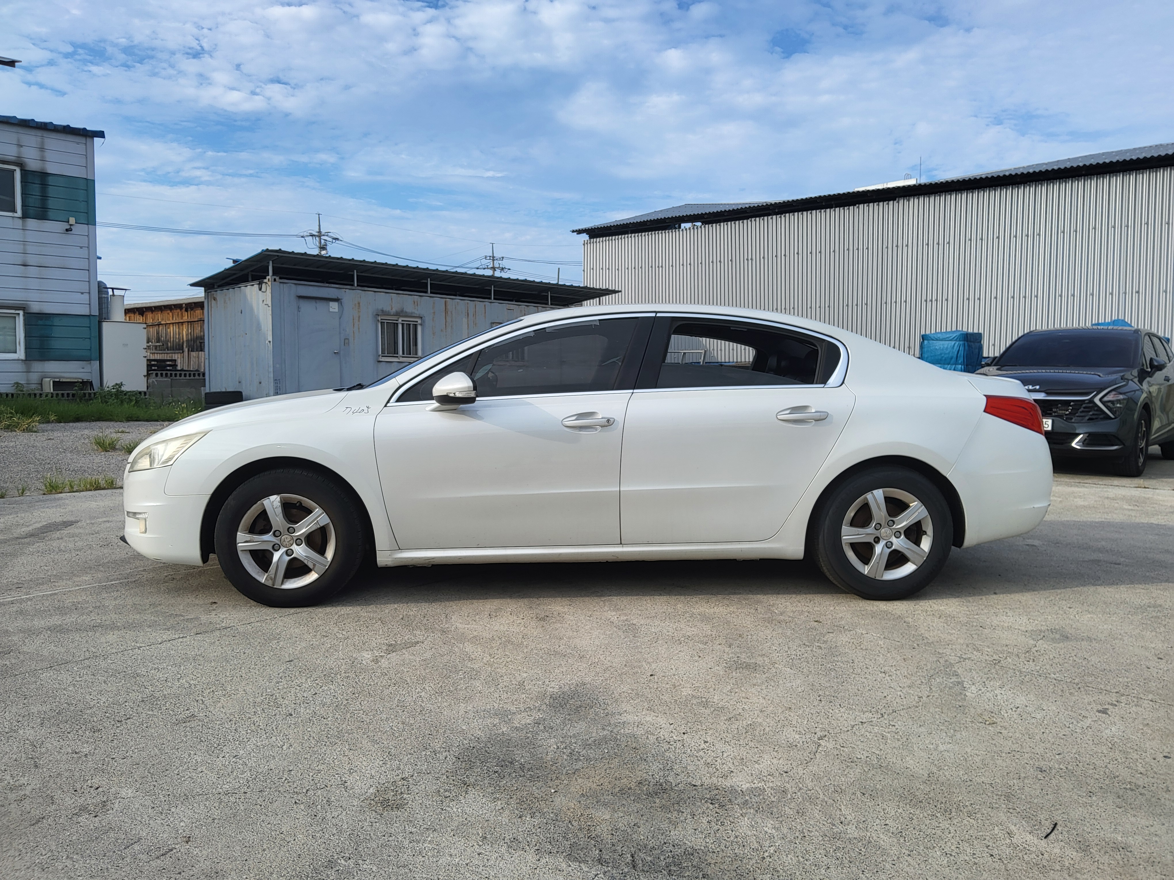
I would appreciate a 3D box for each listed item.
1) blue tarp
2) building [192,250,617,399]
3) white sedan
[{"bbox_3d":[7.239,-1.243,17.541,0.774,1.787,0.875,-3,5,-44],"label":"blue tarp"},{"bbox_3d":[-3.652,-2.110,20.202,3.300,3.050,9.200,3,5,44],"label":"building"},{"bbox_3d":[-0.010,-0.006,4.968,4.790,1.456,1.860,0,3,-3],"label":"white sedan"}]

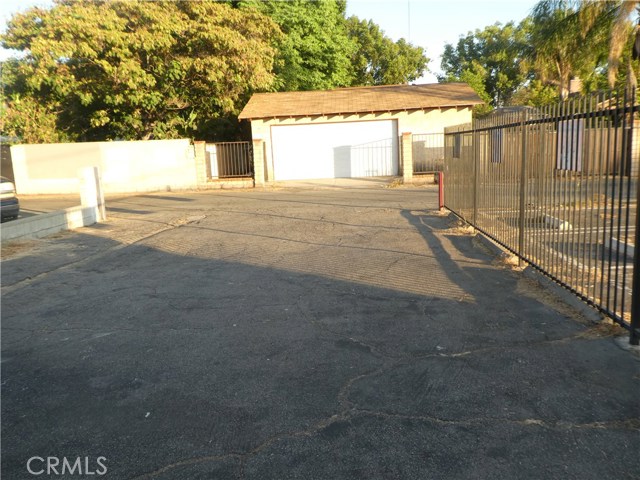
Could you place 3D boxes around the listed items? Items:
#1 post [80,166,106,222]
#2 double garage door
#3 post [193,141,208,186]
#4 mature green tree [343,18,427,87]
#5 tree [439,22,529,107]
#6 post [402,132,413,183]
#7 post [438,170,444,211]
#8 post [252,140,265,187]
[{"bbox_3d":[-5.140,-1.020,10.901,0.360,1.266,0.380,0,8,16],"label":"post"},{"bbox_3d":[0.609,-3.469,18.650,4.880,2.130,0.100,-1,8,6],"label":"double garage door"},{"bbox_3d":[-4.290,-2.703,17.301,0.300,1.690,0.300,-1,8,6],"label":"post"},{"bbox_3d":[4.204,-9.093,30.987,6.000,9.970,6.000,-2,8,0],"label":"mature green tree"},{"bbox_3d":[10.647,-9.032,30.995,6.200,9.369,6.200,-2,8,0],"label":"tree"},{"bbox_3d":[3.110,-2.898,16.951,0.300,1.750,0.300,-1,8,6],"label":"post"},{"bbox_3d":[2.760,-1.104,10.900,0.090,0.872,0.090,-2,8,4],"label":"post"},{"bbox_3d":[-2.196,-2.754,17.251,0.300,1.710,0.300,-1,8,6],"label":"post"}]

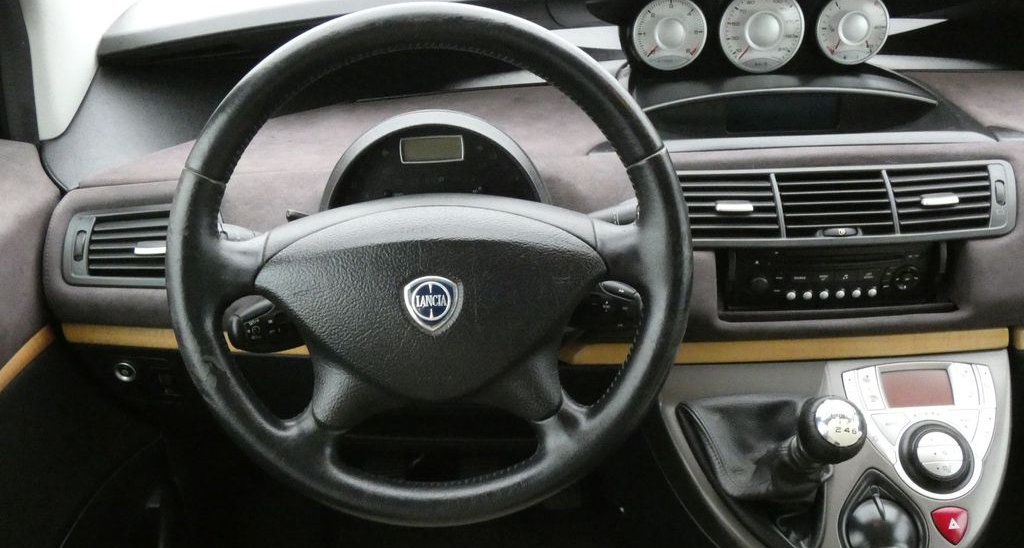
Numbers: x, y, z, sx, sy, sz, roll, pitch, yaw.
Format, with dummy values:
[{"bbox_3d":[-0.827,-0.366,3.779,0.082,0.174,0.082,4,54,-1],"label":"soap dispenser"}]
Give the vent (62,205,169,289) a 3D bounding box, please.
[{"bbox_3d":[-0.347,-0.023,1.015,0.150,0.030,0.077,-1,78,-2],"label":"vent"}]

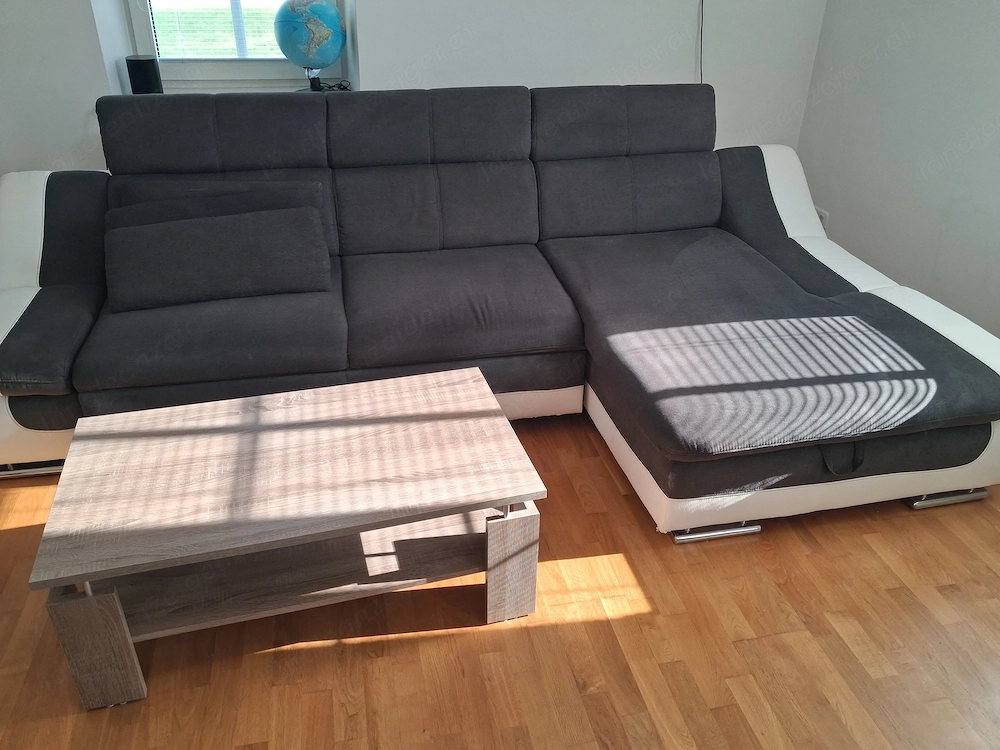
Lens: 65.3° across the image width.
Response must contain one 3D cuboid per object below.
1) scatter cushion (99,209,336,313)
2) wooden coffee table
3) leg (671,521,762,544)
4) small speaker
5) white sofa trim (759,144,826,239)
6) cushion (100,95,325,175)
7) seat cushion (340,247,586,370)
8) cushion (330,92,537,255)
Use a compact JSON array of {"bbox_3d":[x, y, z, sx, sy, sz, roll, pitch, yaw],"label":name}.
[{"bbox_3d":[-0.976,-0.410,2.761,0.719,0.319,0.154,-7,7,-14],"label":"scatter cushion"},{"bbox_3d":[-0.494,0.365,2.005,1.070,0.400,0.604,-8,31,-15],"label":"wooden coffee table"},{"bbox_3d":[0.635,0.444,2.256,0.269,0.050,0.025,-5,30,-11],"label":"leg"},{"bbox_3d":[-1.483,-1.254,3.277,0.116,0.145,0.126,-5,30,-11],"label":"small speaker"},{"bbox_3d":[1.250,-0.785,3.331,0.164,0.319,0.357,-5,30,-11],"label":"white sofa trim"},{"bbox_3d":[-1.052,-0.917,2.936,0.787,0.265,0.154,-5,16,-11],"label":"cushion"},{"bbox_3d":[-0.174,-0.290,2.909,0.796,0.150,0.743,-5,30,-11],"label":"seat cushion"},{"bbox_3d":[-0.266,-0.832,3.162,0.796,0.613,0.193,-5,16,-11],"label":"cushion"}]

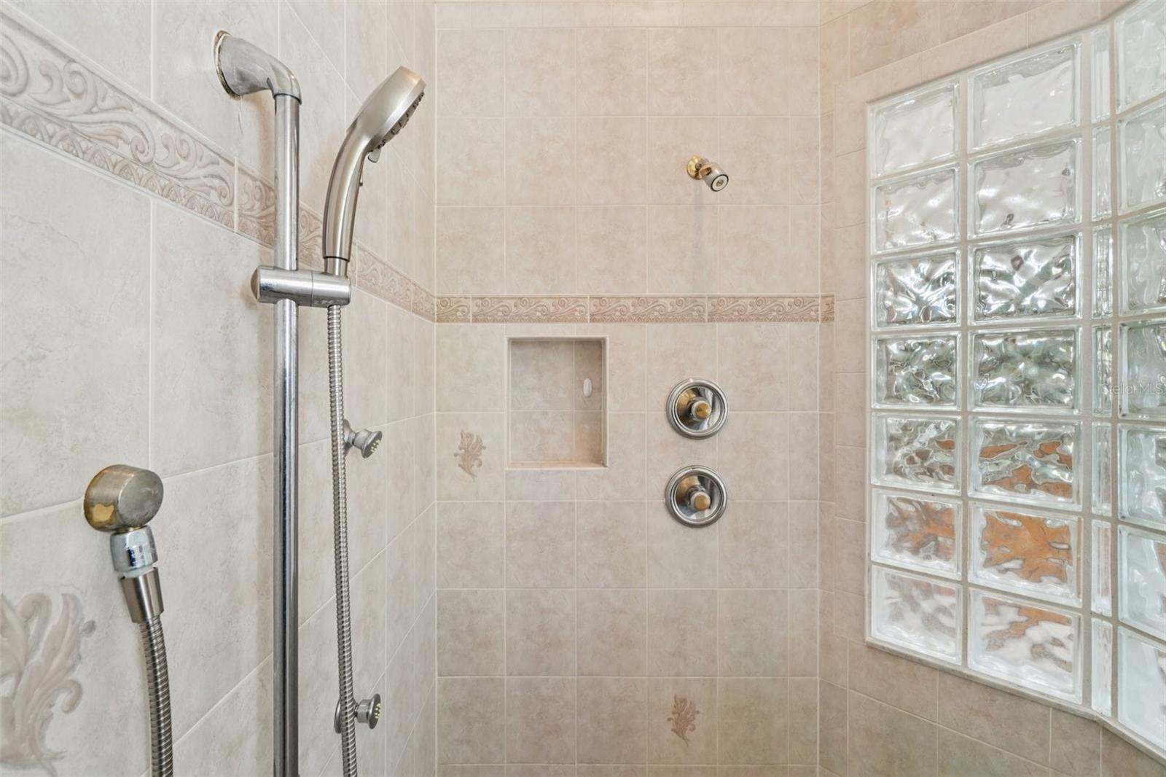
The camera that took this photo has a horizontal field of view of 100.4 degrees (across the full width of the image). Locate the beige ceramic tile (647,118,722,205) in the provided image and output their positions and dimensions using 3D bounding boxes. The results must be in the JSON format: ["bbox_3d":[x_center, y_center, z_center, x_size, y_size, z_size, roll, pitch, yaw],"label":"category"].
[{"bbox_3d":[0.285,-0.646,1.388,0.200,0.250,0.009,0,0,0],"label":"beige ceramic tile"}]

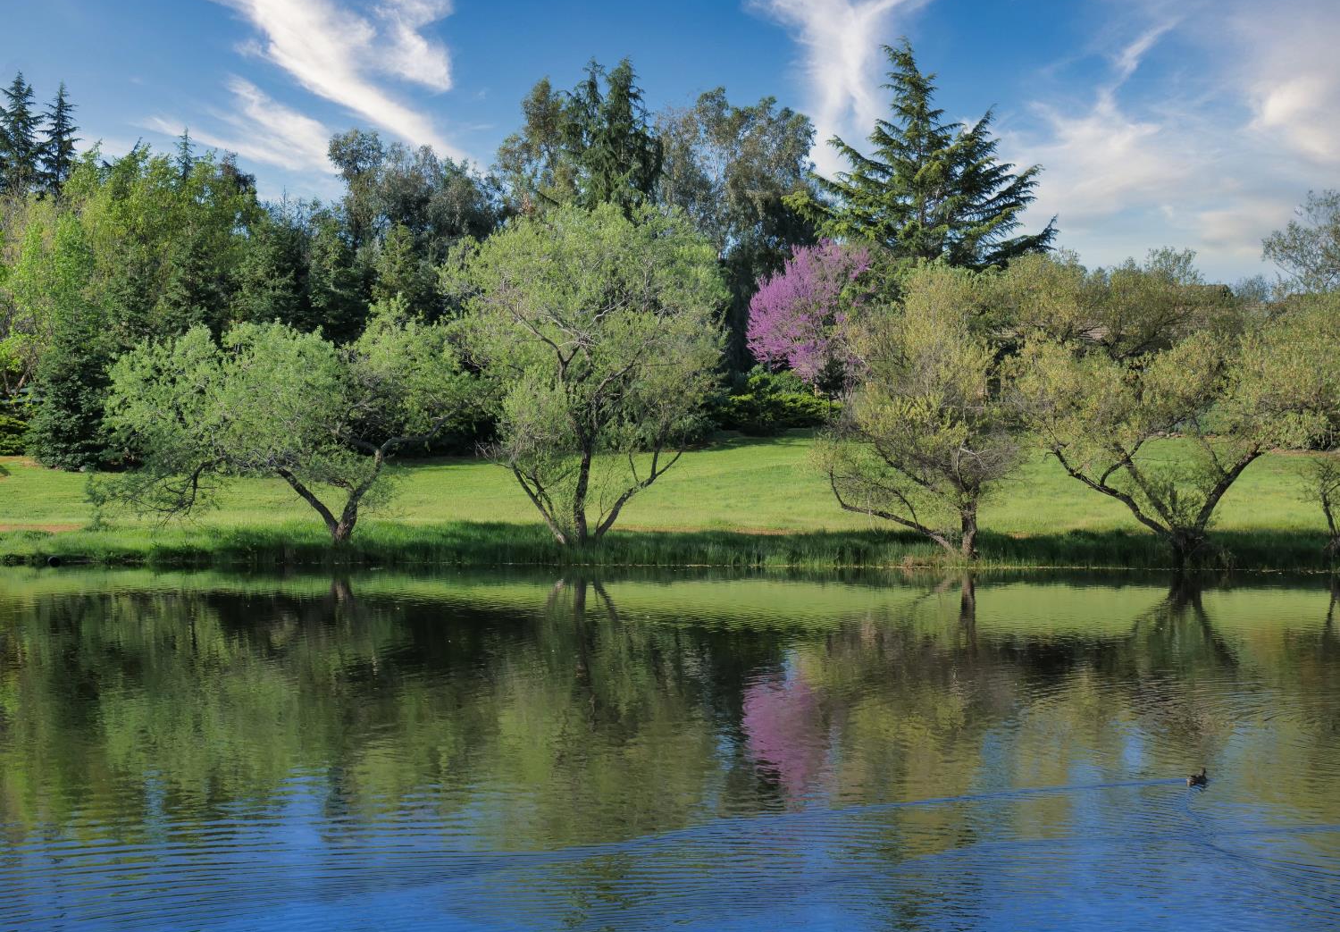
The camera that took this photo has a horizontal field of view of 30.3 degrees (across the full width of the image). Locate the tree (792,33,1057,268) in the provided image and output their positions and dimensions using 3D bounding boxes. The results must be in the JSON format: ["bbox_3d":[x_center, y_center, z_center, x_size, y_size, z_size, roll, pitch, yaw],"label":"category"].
[{"bbox_3d":[10.370,-10.010,101.000,10.710,14.770,10.390,1,2,0],"label":"tree"}]

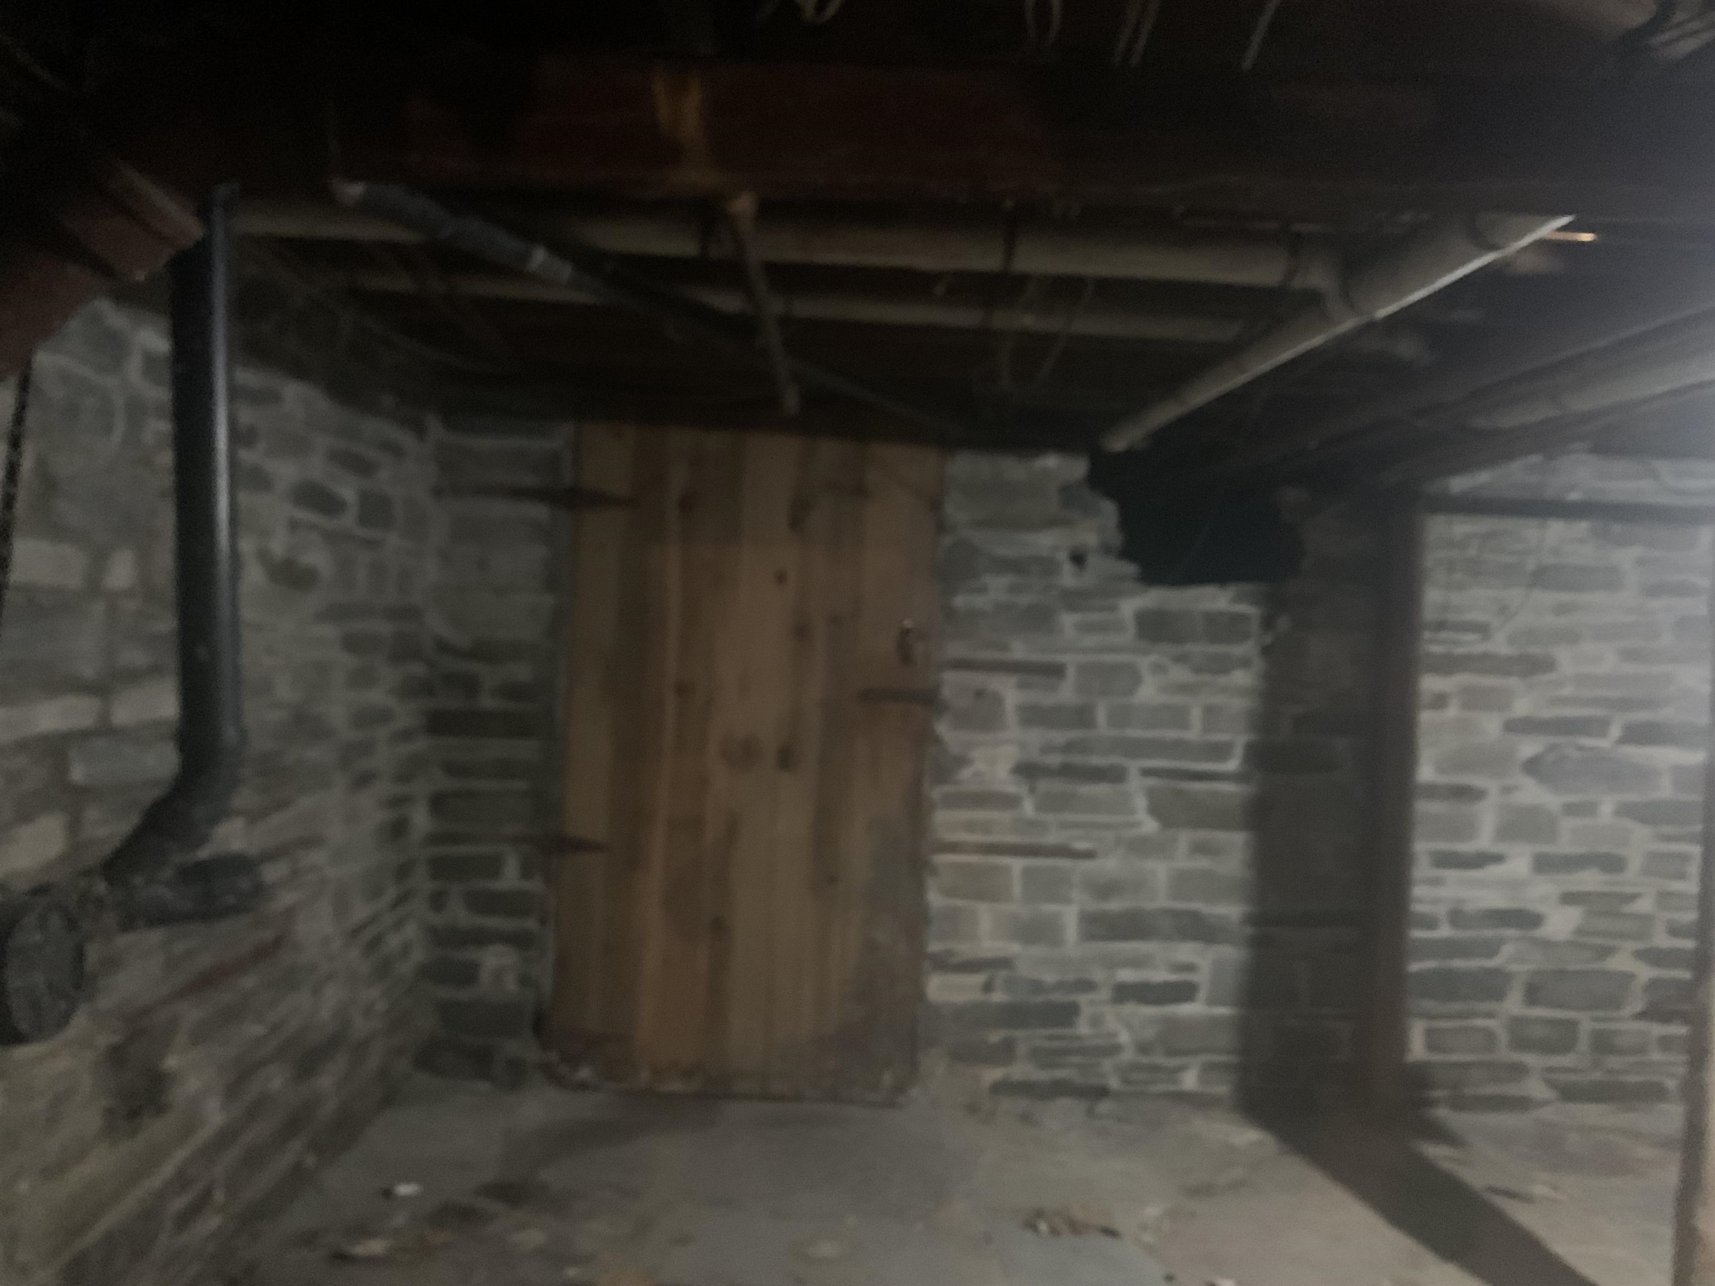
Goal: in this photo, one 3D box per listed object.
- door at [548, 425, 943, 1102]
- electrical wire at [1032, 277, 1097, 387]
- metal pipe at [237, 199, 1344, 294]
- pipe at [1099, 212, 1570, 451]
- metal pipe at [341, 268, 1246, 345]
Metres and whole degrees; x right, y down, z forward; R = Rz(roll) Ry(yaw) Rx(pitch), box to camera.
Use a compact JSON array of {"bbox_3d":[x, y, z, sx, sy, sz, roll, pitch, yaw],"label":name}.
[{"bbox_3d":[-0.305,0.338,3.550,1.016,1.803,0.070,2,1,-3],"label":"door"},{"bbox_3d":[0.348,-0.523,2.166,0.095,0.170,0.070,2,1,-3],"label":"electrical wire"},{"bbox_3d":[-0.088,-0.598,1.952,1.655,0.066,0.066,2,1,-3],"label":"metal pipe"},{"bbox_3d":[0.780,-0.554,2.600,0.076,0.076,1.974,2,1,-3],"label":"pipe"},{"bbox_3d":[-0.103,-0.607,2.325,1.616,0.052,0.052,2,1,-3],"label":"metal pipe"}]

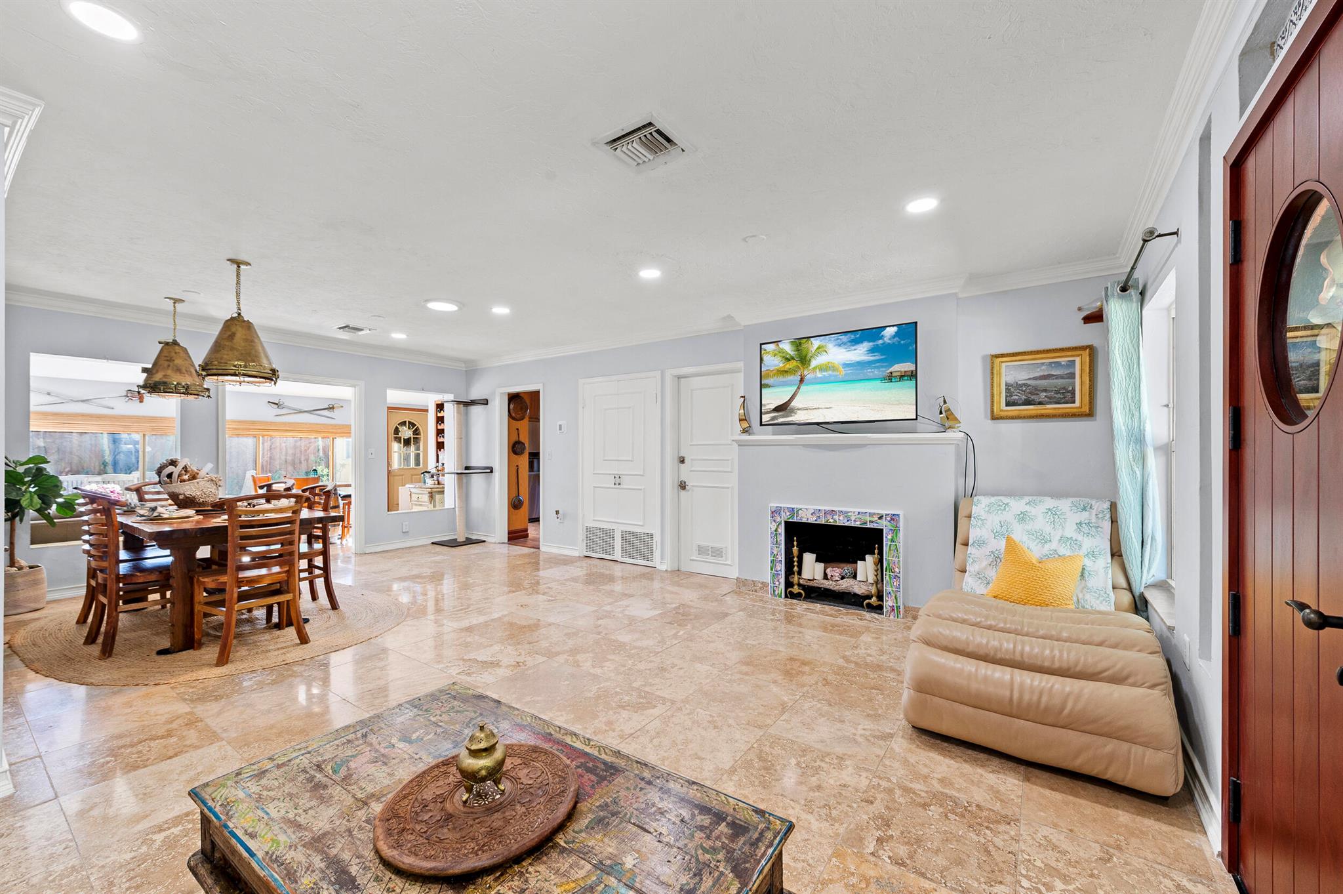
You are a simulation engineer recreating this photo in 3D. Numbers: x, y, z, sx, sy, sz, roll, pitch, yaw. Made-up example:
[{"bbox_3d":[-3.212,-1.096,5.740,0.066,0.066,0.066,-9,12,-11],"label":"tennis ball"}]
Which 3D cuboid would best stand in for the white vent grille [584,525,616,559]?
[{"bbox_3d":[-0.793,1.062,5.887,0.485,0.324,0.030,0,0,36],"label":"white vent grille"}]

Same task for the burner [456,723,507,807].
[{"bbox_3d":[-0.470,0.769,1.293,0.118,0.176,0.118,0,0,0],"label":"burner"}]

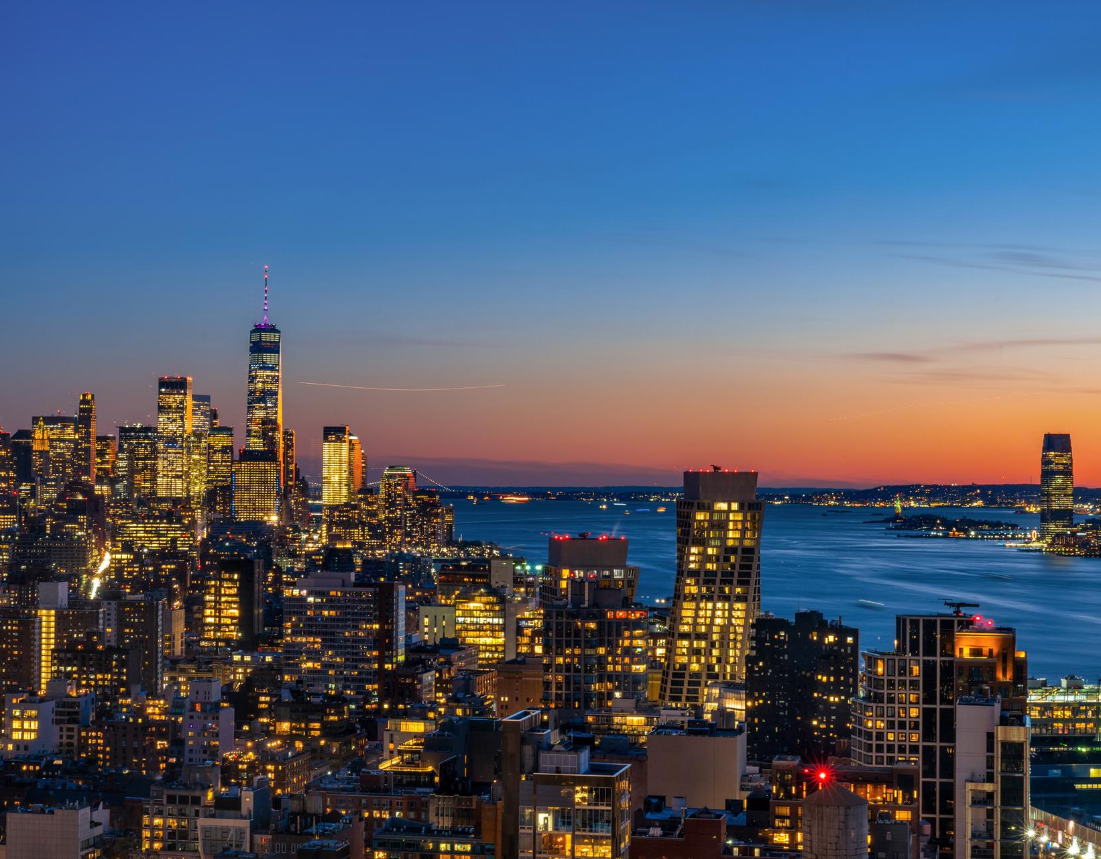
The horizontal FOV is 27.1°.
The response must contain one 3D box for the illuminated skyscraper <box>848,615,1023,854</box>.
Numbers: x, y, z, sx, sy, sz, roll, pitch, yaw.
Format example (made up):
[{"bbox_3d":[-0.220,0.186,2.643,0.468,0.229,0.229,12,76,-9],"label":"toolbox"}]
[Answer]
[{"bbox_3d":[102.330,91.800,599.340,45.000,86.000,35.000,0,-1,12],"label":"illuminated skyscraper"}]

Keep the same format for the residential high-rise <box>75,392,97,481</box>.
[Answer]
[{"bbox_3d":[-876.210,68.790,4326.680,25.000,280.000,28.000,0,-1,11],"label":"residential high-rise"}]

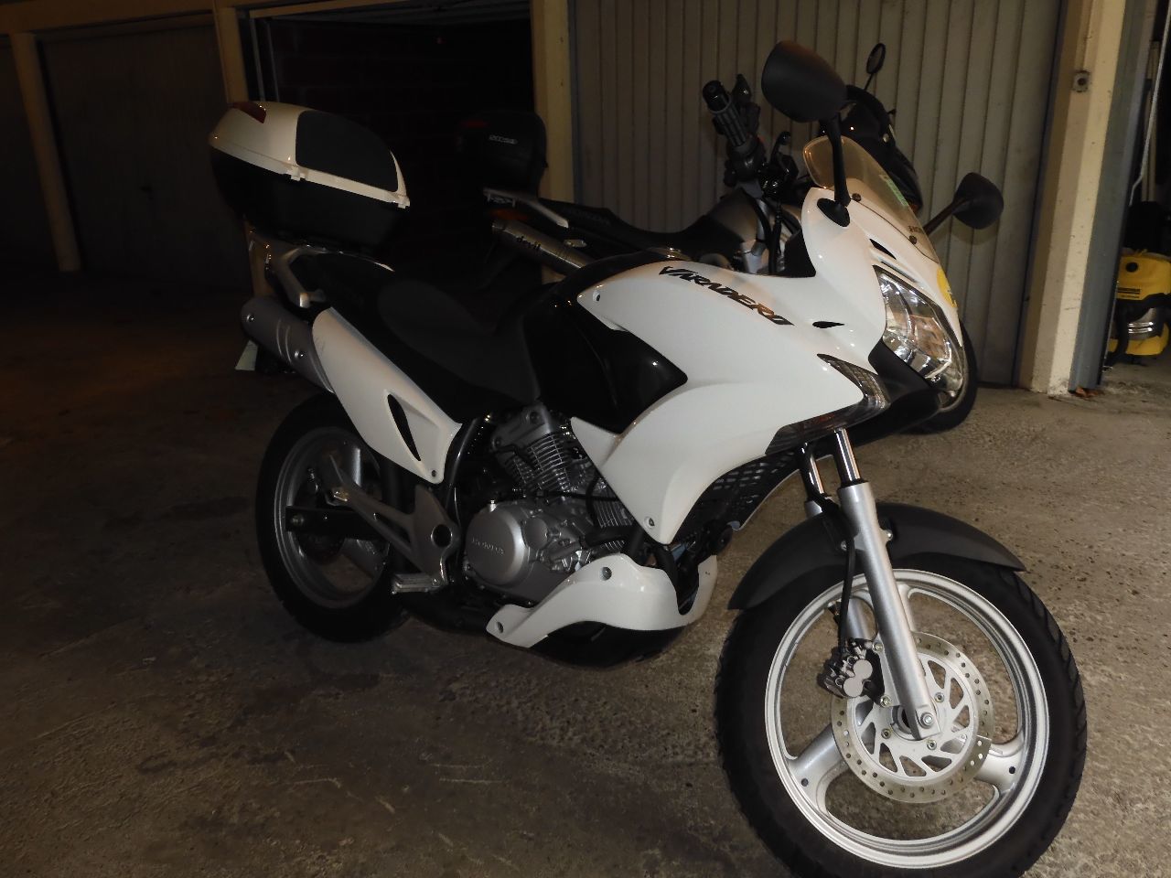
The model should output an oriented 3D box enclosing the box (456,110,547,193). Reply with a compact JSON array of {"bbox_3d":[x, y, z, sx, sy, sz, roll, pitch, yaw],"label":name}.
[{"bbox_3d":[-0.342,-1.245,4.145,0.370,0.300,0.400,12,9,14],"label":"box"}]

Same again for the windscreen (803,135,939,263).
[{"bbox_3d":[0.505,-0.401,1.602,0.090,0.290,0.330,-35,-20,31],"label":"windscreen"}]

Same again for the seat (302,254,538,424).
[{"bbox_3d":[-0.342,-0.232,2.229,0.860,0.310,0.310,13,8,36],"label":"seat"}]

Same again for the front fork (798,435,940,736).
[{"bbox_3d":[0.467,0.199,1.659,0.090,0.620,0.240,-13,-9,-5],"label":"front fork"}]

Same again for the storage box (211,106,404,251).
[{"bbox_3d":[-0.745,-0.696,2.523,0.440,0.320,0.430,20,12,35],"label":"storage box"}]

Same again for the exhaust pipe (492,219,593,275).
[{"bbox_3d":[-0.173,-0.791,3.958,0.460,0.110,0.110,24,12,12],"label":"exhaust pipe"}]

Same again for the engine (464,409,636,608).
[{"bbox_3d":[-0.005,0.146,1.983,0.400,0.400,0.360,13,8,36],"label":"engine"}]

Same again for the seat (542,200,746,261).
[{"bbox_3d":[0.214,-0.884,4.028,0.860,0.260,0.300,4,7,15],"label":"seat"}]

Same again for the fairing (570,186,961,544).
[{"bbox_3d":[0.338,-0.125,1.728,0.660,0.640,0.460,13,8,36],"label":"fairing"}]

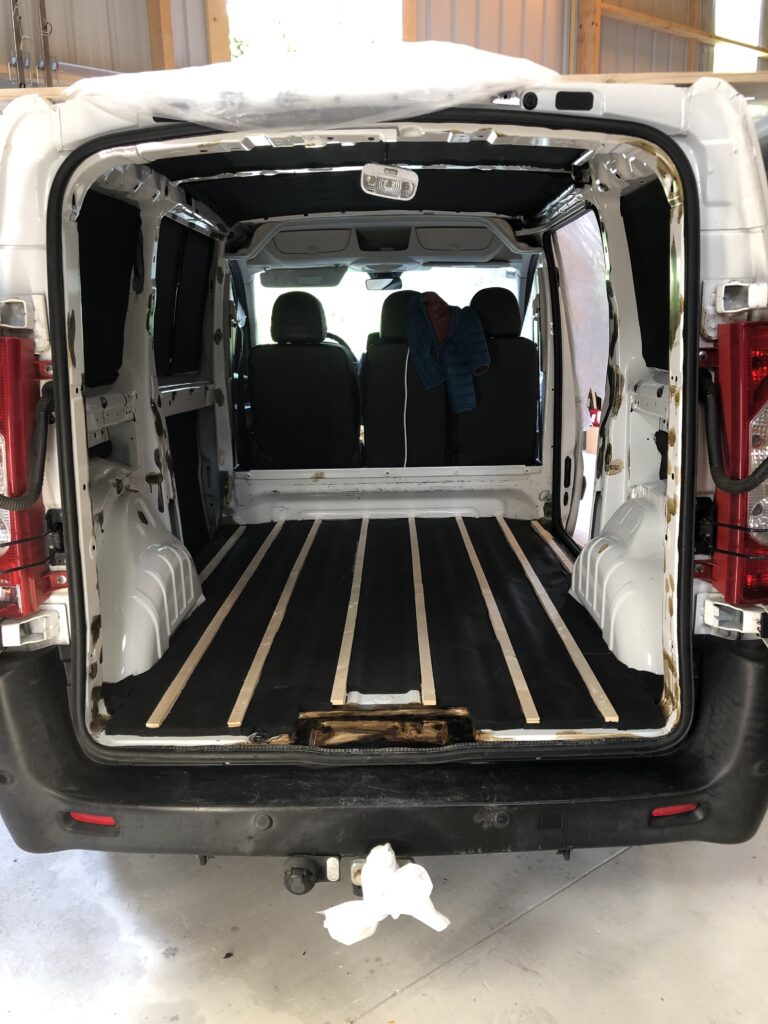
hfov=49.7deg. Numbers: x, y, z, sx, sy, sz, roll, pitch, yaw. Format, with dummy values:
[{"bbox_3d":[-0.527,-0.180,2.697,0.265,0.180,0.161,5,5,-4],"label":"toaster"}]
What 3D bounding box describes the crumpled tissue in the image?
[{"bbox_3d":[0.003,0.757,1.644,0.250,0.175,0.120,-1,12,1],"label":"crumpled tissue"}]

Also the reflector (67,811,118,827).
[{"bbox_3d":[-0.616,0.648,1.750,0.105,0.027,0.022,2,12,16],"label":"reflector"}]

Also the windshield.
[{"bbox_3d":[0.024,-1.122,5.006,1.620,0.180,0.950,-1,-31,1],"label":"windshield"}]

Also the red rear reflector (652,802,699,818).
[{"bbox_3d":[0.605,0.614,1.716,0.107,0.027,0.020,-4,13,-16],"label":"red rear reflector"}]

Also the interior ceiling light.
[{"bbox_3d":[0.014,-0.844,2.121,0.148,0.083,0.040,9,12,-2],"label":"interior ceiling light"}]

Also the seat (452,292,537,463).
[{"bbox_3d":[0.542,-0.597,4.407,0.450,1.111,0.780,-1,12,1],"label":"seat"}]

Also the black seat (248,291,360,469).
[{"bbox_3d":[-0.390,-0.583,4.420,0.520,1.116,0.780,-1,12,1],"label":"black seat"}]

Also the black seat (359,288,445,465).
[{"bbox_3d":[0.105,-0.589,4.413,0.440,1.111,0.780,-1,12,1],"label":"black seat"}]

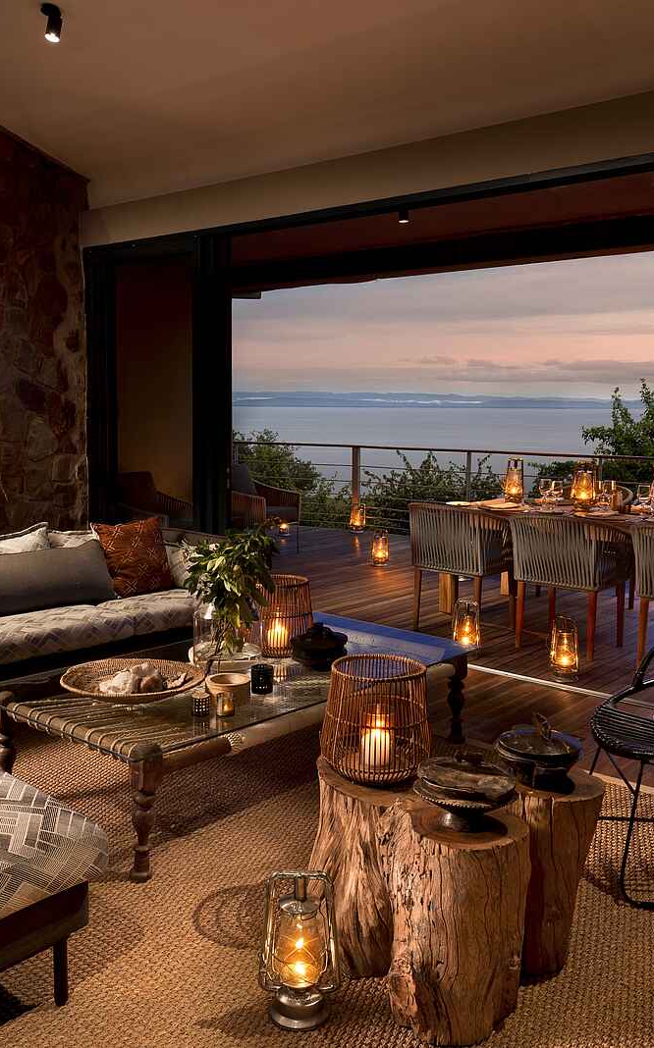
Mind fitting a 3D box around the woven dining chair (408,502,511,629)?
[{"bbox_3d":[0.898,0.301,5.878,0.570,0.800,0.560,7,10,41],"label":"woven dining chair"}]

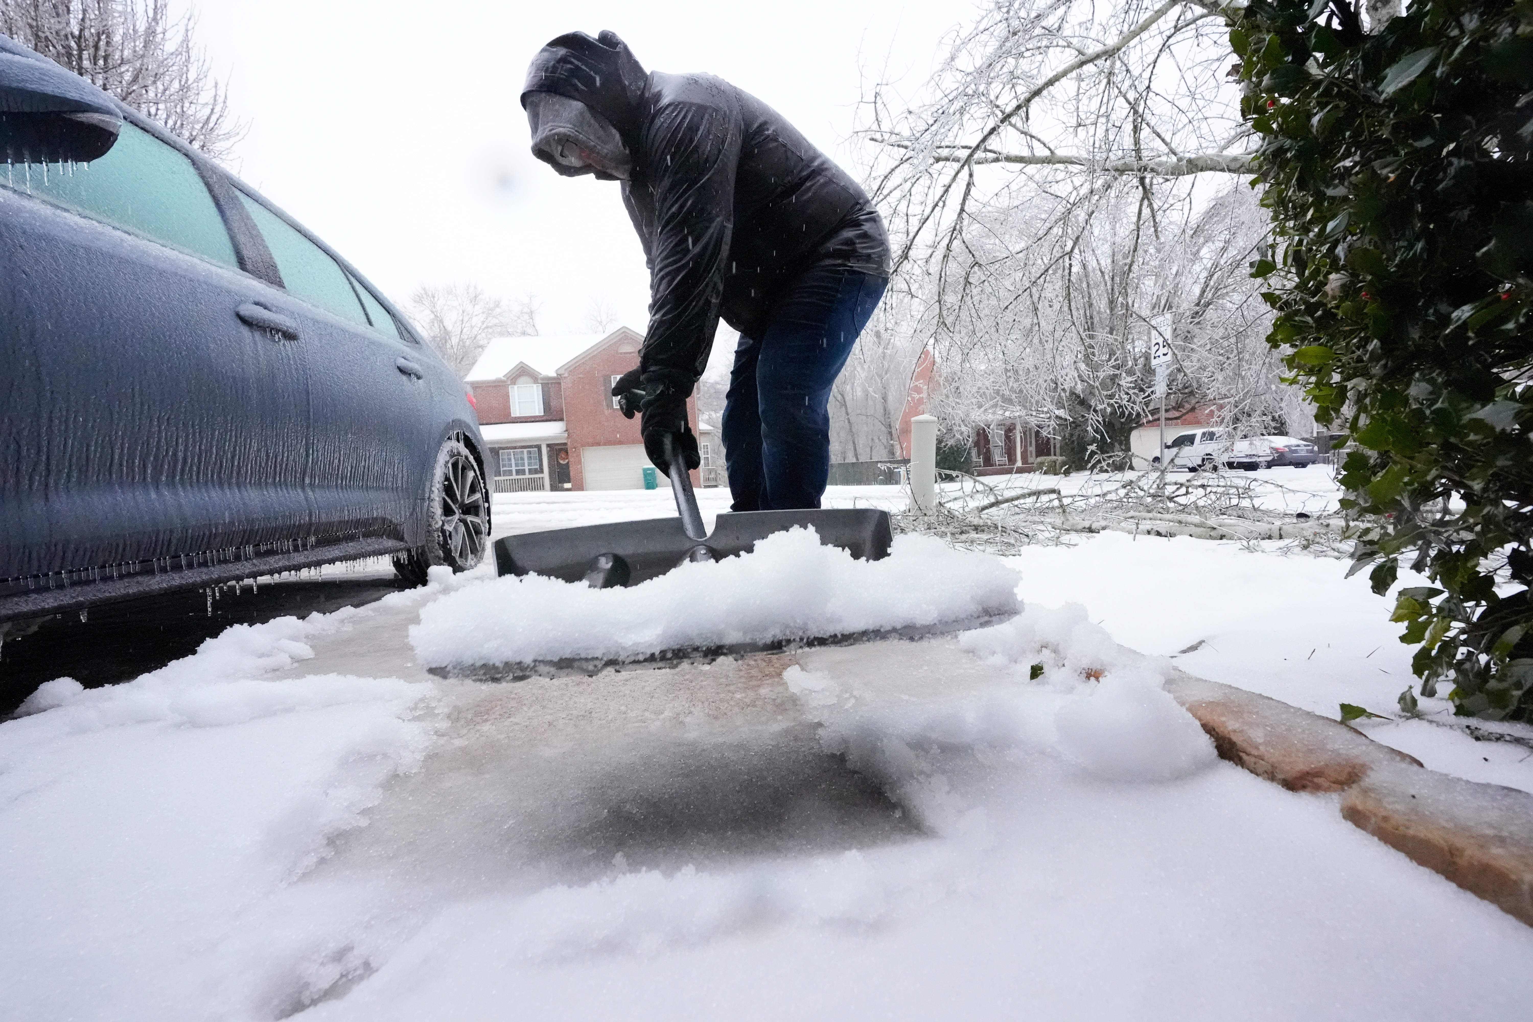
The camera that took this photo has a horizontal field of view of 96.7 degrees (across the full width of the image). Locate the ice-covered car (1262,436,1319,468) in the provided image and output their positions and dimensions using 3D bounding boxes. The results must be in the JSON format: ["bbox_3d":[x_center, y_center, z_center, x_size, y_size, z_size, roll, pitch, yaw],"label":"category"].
[{"bbox_3d":[24.444,-2.845,33.258,1.820,1.490,4.800,-2,5,9],"label":"ice-covered car"}]

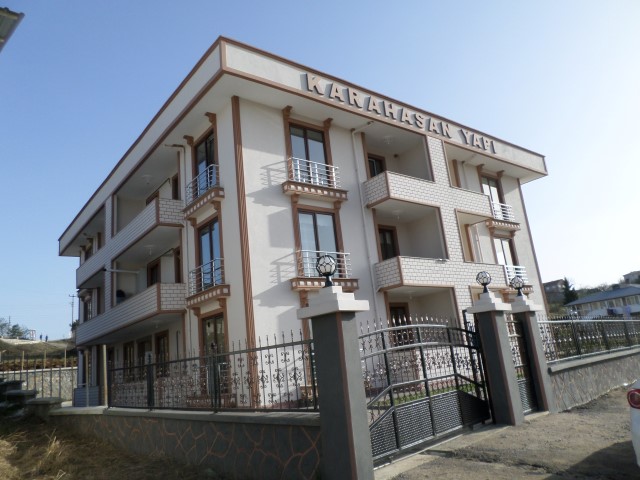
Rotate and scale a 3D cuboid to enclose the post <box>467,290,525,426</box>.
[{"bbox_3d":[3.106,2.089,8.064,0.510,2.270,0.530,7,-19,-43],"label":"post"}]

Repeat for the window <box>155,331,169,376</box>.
[{"bbox_3d":[-6.199,4.498,18.174,0.128,1.669,1.337,5,-17,-38],"label":"window"}]

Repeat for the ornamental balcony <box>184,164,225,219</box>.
[{"bbox_3d":[-3.803,-1.504,14.916,0.342,1.134,2.408,5,-17,-38],"label":"ornamental balcony"}]

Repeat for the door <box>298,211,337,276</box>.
[{"bbox_3d":[0.006,0.164,14.567,1.541,2.300,0.118,5,-17,-38],"label":"door"}]

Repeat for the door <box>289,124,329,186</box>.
[{"bbox_3d":[-0.311,-2.691,15.255,1.519,2.215,0.118,5,-17,-38],"label":"door"}]

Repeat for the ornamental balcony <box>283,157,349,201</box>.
[{"bbox_3d":[-0.116,-1.909,14.892,2.418,1.134,0.342,5,-17,-38],"label":"ornamental balcony"}]

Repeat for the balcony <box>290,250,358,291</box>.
[{"bbox_3d":[0.195,0.966,14.191,2.418,1.134,0.342,5,-17,-38],"label":"balcony"}]

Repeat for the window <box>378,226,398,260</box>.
[{"bbox_3d":[2.747,0.629,17.669,0.963,2.290,0.128,5,-17,-38],"label":"window"}]

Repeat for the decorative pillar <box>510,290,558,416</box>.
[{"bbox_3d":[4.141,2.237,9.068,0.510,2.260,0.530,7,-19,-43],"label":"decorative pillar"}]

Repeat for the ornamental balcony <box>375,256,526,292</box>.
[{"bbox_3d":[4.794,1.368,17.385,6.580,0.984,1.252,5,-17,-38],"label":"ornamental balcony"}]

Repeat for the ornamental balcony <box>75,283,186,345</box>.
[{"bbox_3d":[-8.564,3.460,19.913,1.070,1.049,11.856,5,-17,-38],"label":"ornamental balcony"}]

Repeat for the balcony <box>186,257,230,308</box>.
[{"bbox_3d":[-3.492,1.370,14.216,0.342,1.134,2.408,5,-17,-38],"label":"balcony"}]

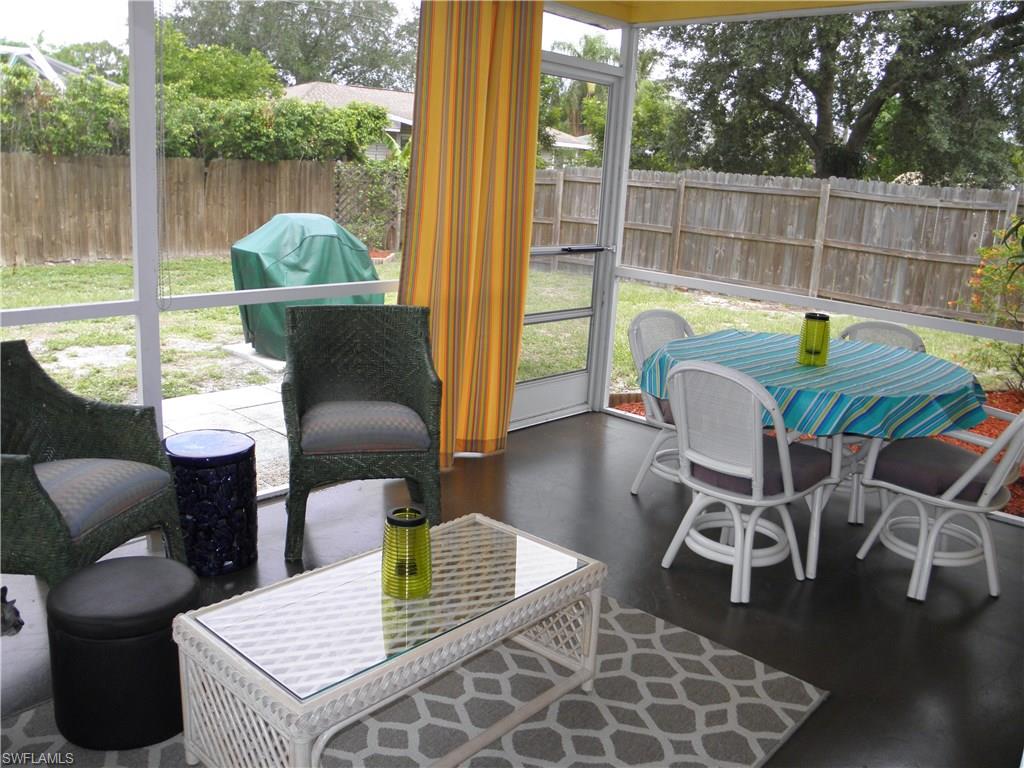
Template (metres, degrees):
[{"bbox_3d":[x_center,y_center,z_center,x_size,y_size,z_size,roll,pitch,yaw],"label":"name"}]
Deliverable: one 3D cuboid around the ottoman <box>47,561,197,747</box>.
[{"bbox_3d":[-1.001,0.691,2.167,0.354,0.348,0.354,4,14,0],"label":"ottoman"}]

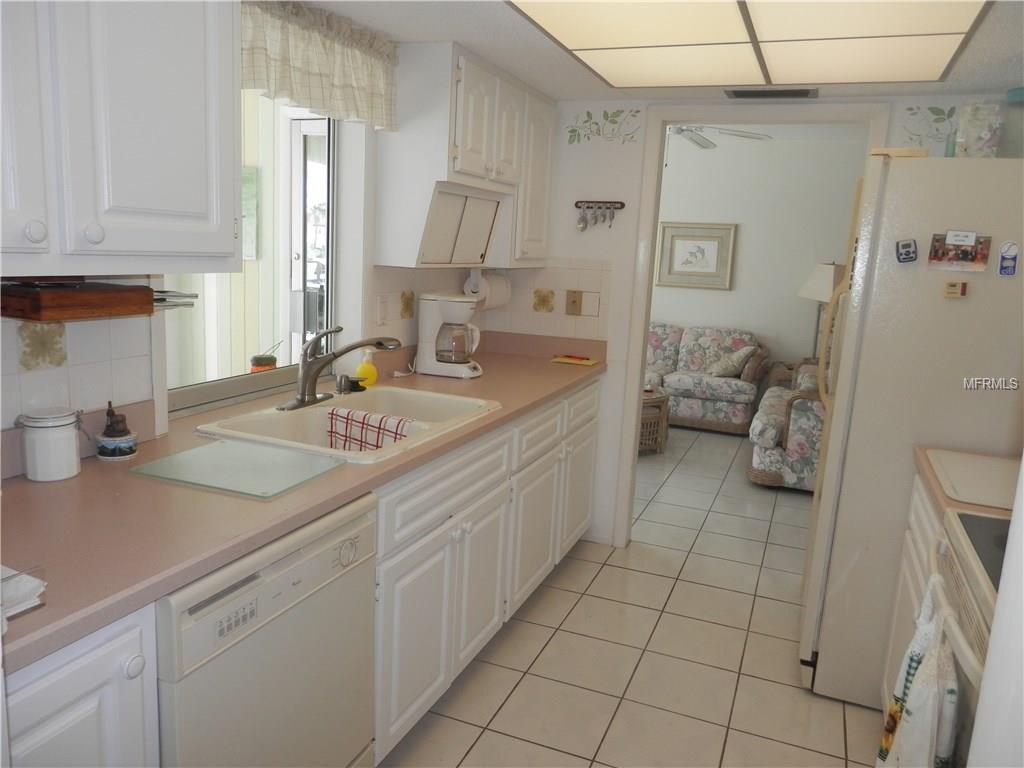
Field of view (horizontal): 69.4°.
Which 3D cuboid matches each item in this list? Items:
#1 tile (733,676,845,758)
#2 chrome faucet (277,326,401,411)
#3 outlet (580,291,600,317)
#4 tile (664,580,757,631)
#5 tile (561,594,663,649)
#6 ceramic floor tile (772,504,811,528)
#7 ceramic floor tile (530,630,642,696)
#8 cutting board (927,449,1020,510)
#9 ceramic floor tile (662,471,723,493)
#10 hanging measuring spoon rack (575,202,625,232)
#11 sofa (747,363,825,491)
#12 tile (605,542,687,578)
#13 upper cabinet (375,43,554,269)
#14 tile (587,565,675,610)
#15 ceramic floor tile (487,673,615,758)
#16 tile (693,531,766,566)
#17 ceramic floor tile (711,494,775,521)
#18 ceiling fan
[{"bbox_3d":[0.880,1.053,2.355,0.328,0.010,0.328,7,11,22],"label":"tile"},{"bbox_3d":[-0.521,-0.049,2.295,0.330,0.245,0.250,5,10,12],"label":"chrome faucet"},{"bbox_3d":[0.375,-0.380,3.510,0.079,0.119,0.008,7,11,22],"label":"outlet"},{"bbox_3d":[0.837,0.927,3.114,0.332,0.010,0.332,7,11,22],"label":"tile"},{"bbox_3d":[0.399,0.941,2.938,0.331,0.010,0.331,7,11,22],"label":"tile"},{"bbox_3d":[1.648,0.763,4.176,0.328,0.010,0.328,7,11,22],"label":"ceramic floor tile"},{"bbox_3d":[0.270,0.990,2.634,0.331,0.010,0.331,7,11,22],"label":"ceramic floor tile"},{"bbox_3d":[1.258,0.248,1.826,0.360,0.016,0.510,7,11,22],"label":"cutting board"},{"bbox_3d":[1.171,0.643,4.764,0.331,0.010,0.331,7,11,22],"label":"ceramic floor tile"},{"bbox_3d":[0.403,-0.777,3.453,0.243,0.146,0.035,7,11,22],"label":"hanging measuring spoon rack"},{"bbox_3d":[2.203,0.192,5.186,0.870,0.820,1.382,7,11,22],"label":"sofa"},{"bbox_3d":[0.656,0.842,3.547,0.331,0.010,0.331,7,11,22],"label":"tile"},{"bbox_3d":[-0.150,-0.882,3.117,0.312,0.771,1.042,7,11,22],"label":"upper cabinet"},{"bbox_3d":[0.527,0.891,3.238,0.332,0.010,0.332,7,11,22],"label":"tile"},{"bbox_3d":[0.140,1.036,2.319,0.332,0.010,0.332,7,11,22],"label":"ceramic floor tile"},{"bbox_3d":[1.095,0.831,3.727,0.332,0.010,0.332,7,11,22],"label":"tile"},{"bbox_3d":[1.341,0.727,4.300,0.328,0.010,0.328,7,11,22],"label":"ceramic floor tile"},{"bbox_3d":[1.189,-1.915,5.243,1.250,0.380,1.250,7,11,22],"label":"ceiling fan"}]

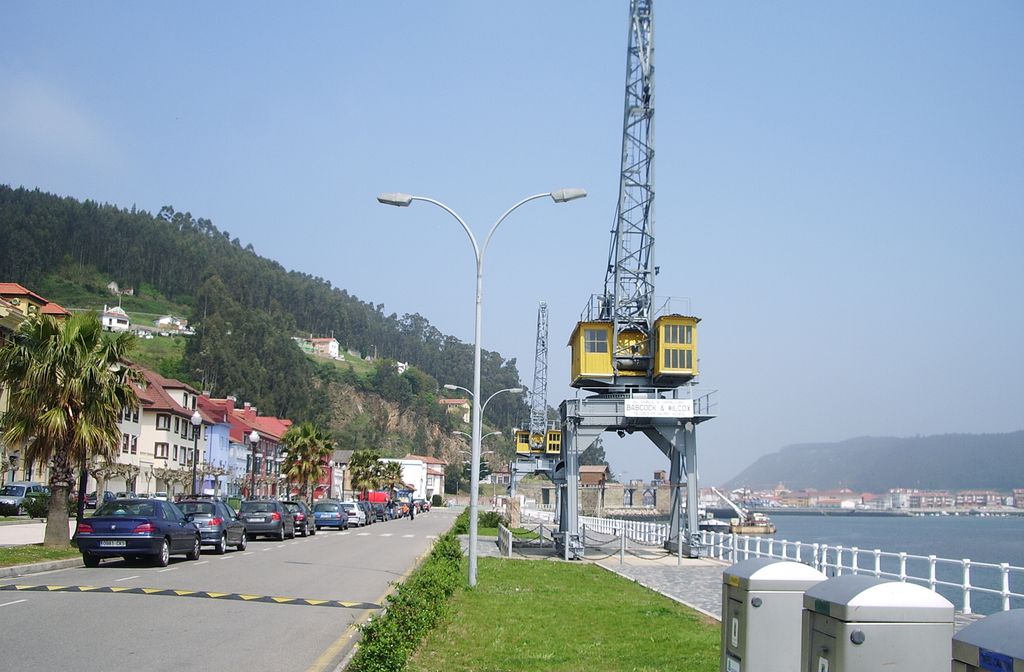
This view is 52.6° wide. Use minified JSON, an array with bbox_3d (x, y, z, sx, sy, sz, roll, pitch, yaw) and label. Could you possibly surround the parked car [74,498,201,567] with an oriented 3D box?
[{"bbox_3d":[-8.287,4.449,23.590,1.766,1.411,4.601,1,-9,-2],"label":"parked car"}]

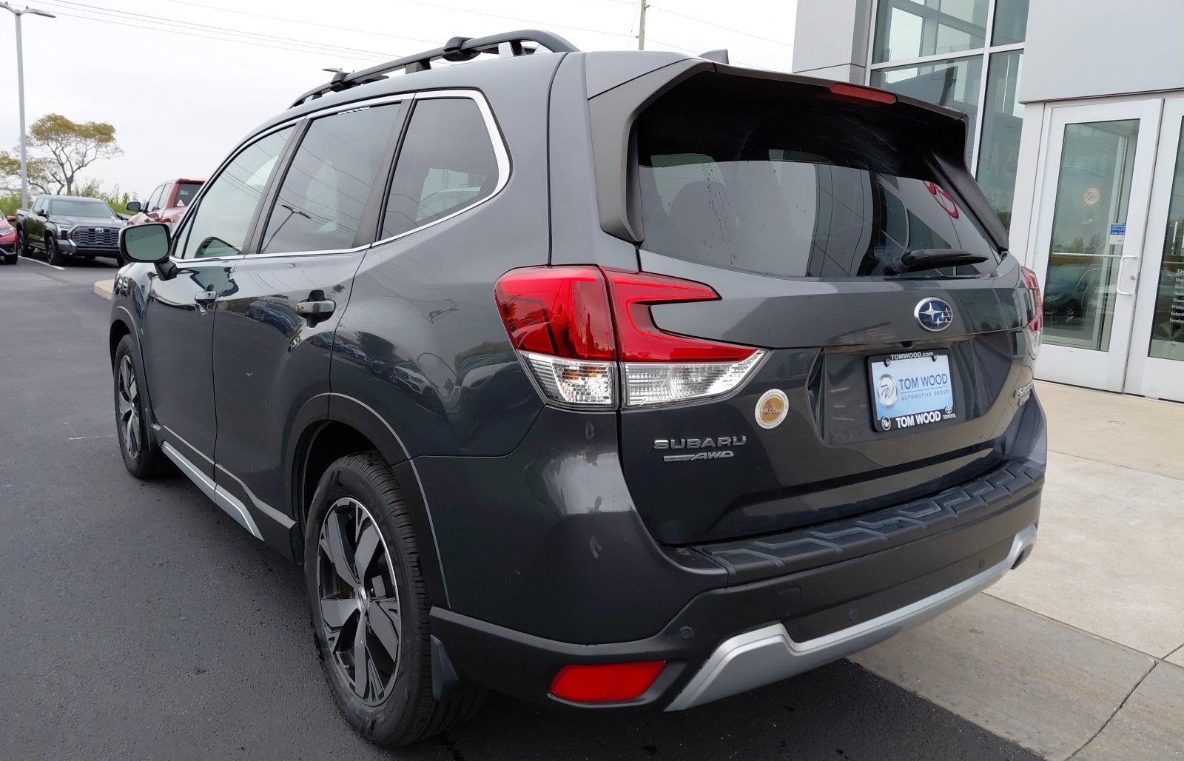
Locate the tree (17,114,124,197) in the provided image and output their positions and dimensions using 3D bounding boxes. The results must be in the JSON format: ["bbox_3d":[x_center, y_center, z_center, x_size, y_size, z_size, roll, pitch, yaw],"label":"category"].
[{"bbox_3d":[-25.603,-10.064,42.000,4.800,6.000,4.500,-3,10,-31],"label":"tree"}]

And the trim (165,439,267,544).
[{"bbox_3d":[-1.415,0.363,3.119,0.050,0.088,1.340,-6,12,-38],"label":"trim"}]

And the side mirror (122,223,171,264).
[{"bbox_3d":[-1.730,-0.533,3.317,0.190,0.150,0.130,-6,12,-38],"label":"side mirror"}]

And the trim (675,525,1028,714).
[{"bbox_3d":[0.672,0.479,1.885,1.320,0.170,0.160,-6,12,-38],"label":"trim"}]

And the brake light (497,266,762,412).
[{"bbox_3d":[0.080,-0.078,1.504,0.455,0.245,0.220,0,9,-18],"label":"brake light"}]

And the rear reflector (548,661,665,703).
[{"bbox_3d":[0.028,0.528,1.527,0.195,0.078,0.050,1,9,-8],"label":"rear reflector"}]

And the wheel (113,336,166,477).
[{"bbox_3d":[-2.130,0.115,4.134,0.225,0.700,0.700,-4,11,-38],"label":"wheel"}]

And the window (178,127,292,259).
[{"bbox_3d":[-1.369,-0.665,3.173,0.055,0.485,1.000,19,-4,-39],"label":"window"}]

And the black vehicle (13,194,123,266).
[{"bbox_3d":[-15.931,-4.625,26.234,2.040,1.960,5.930,-7,13,-42],"label":"black vehicle"}]

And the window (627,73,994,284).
[{"bbox_3d":[0.570,-0.413,1.905,1.290,0.430,0.090,-6,-12,-38],"label":"window"}]

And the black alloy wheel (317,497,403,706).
[{"bbox_3d":[-0.497,0.508,2.059,0.180,0.485,0.485,-4,11,-38],"label":"black alloy wheel"}]

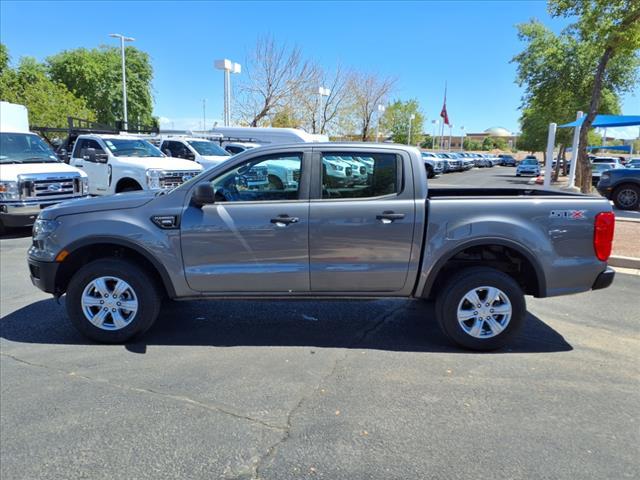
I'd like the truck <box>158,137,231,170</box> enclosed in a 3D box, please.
[{"bbox_3d":[-4.627,-2.342,16.775,5.900,2.060,2.050,6,11,25],"label":"truck"}]

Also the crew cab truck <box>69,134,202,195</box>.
[{"bbox_3d":[-5.778,-1.789,13.518,5.950,2.060,2.050,7,11,28],"label":"crew cab truck"}]

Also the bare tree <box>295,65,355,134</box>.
[{"bbox_3d":[0.373,-9.870,41.433,5.110,8.990,5.110,1,10,0],"label":"bare tree"}]

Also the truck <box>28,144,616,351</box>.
[{"bbox_3d":[0.000,-0.080,5.061,5.350,1.800,1.950,1,10,-1],"label":"truck"}]

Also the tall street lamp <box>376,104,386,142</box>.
[{"bbox_3d":[6.037,-9.949,49.002,0.500,6.900,1.600,6,11,27],"label":"tall street lamp"}]

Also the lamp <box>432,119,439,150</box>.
[{"bbox_3d":[13.312,-11.179,58.482,0.530,5.611,1.250,6,11,24],"label":"lamp"}]

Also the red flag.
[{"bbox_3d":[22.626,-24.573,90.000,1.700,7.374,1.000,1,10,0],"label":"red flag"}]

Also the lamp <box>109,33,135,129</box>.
[{"bbox_3d":[-11.147,-7.605,28.685,0.400,7.963,1.600,6,11,24],"label":"lamp"}]

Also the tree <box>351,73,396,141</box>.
[{"bbox_3d":[5.435,-11.816,50.717,4.790,9.980,4.790,1,10,0],"label":"tree"}]

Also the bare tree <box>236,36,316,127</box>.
[{"bbox_3d":[-2.837,-8.491,32.552,5.370,9.070,5.370,1,10,0],"label":"bare tree"}]

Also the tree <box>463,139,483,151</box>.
[{"bbox_3d":[27.651,-15.808,90.515,3.690,5.080,3.690,1,10,0],"label":"tree"}]

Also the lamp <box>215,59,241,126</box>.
[{"bbox_3d":[-4.103,-5.197,22.482,0.530,5.600,1.250,6,11,24],"label":"lamp"}]

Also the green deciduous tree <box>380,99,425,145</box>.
[{"bbox_3d":[9.680,-12.727,59.698,5.200,8.115,5.000,1,10,0],"label":"green deciduous tree"}]

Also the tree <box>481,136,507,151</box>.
[{"bbox_3d":[33.352,-17.103,95.453,4.900,5.265,4.700,1,10,0],"label":"tree"}]

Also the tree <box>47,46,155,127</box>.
[{"bbox_3d":[-16.349,-9.862,37.782,8.000,9.098,7.500,1,10,0],"label":"tree"}]

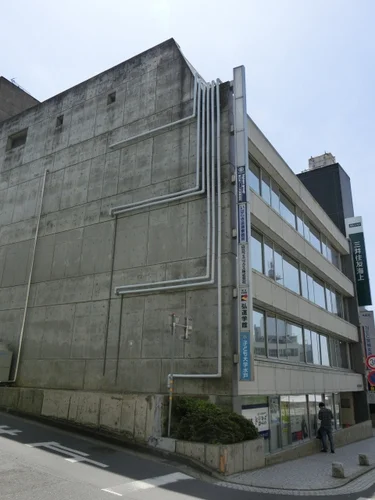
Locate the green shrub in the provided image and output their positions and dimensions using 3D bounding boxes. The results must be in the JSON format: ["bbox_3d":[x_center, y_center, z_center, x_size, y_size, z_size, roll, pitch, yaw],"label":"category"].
[{"bbox_3d":[0.825,4.465,10.971,1.650,1.050,2.300,-10,-21,31],"label":"green shrub"}]

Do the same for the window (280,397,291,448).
[{"bbox_3d":[4.002,6.979,17.086,0.080,1.931,1.085,-10,-21,31],"label":"window"}]

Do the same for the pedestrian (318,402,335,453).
[{"bbox_3d":[5.048,6.487,15.337,0.520,1.700,0.420,5,-18,-11],"label":"pedestrian"}]

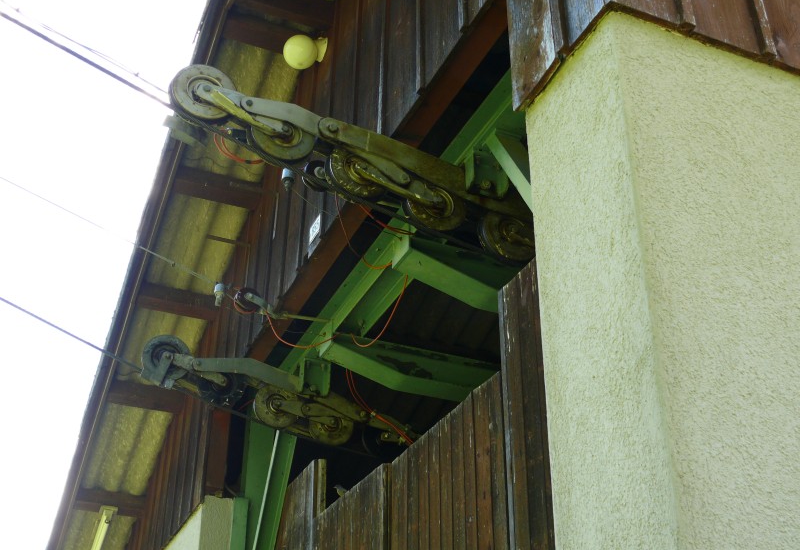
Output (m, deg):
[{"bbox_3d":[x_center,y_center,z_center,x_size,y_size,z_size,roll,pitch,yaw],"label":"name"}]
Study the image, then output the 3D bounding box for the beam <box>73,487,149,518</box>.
[{"bbox_3d":[-2.126,1.668,7.268,0.490,0.117,0.105,13,-54,-20],"label":"beam"}]

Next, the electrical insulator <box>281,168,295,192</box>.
[{"bbox_3d":[-0.430,-0.362,3.807,0.048,0.106,0.048,0,-31,0],"label":"electrical insulator"}]

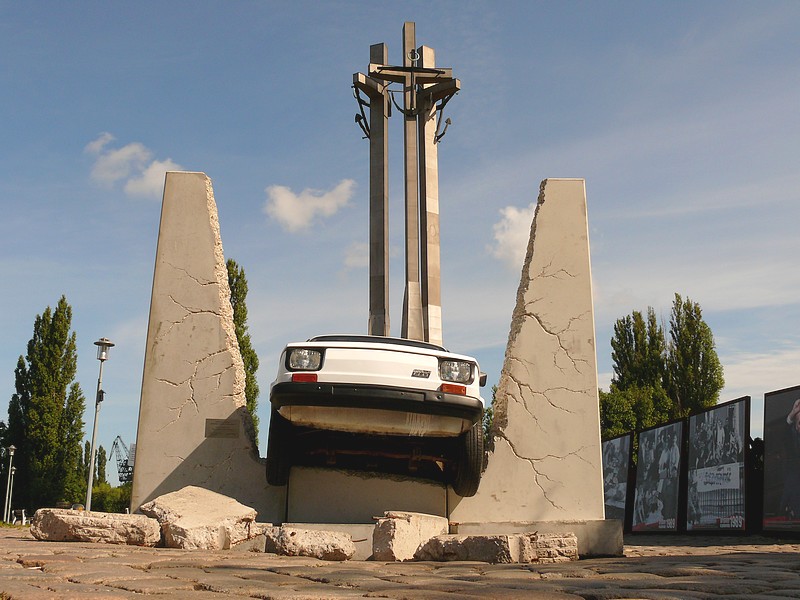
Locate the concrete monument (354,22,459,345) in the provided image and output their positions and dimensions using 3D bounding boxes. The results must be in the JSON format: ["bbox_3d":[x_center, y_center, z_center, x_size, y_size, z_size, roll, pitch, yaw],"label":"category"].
[{"bbox_3d":[0.459,-2.744,71.102,9.200,42.000,8.200,2,-15,-8],"label":"concrete monument"}]

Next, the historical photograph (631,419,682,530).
[{"bbox_3d":[5.227,3.626,17.204,0.120,2.160,2.490,9,-15,-4],"label":"historical photograph"}]

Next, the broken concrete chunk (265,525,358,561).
[{"bbox_3d":[-0.575,1.571,5.532,0.539,0.202,0.360,0,-15,0],"label":"broken concrete chunk"}]

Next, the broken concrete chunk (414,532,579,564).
[{"bbox_3d":[0.602,1.594,5.496,1.012,0.184,0.340,0,-15,0],"label":"broken concrete chunk"}]

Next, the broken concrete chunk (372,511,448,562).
[{"bbox_3d":[0.064,1.530,5.543,0.418,0.313,0.330,4,-15,-14],"label":"broken concrete chunk"}]

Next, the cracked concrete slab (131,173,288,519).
[{"bbox_3d":[-1.270,0.321,6.219,1.060,2.550,0.330,1,-15,-2],"label":"cracked concrete slab"}]

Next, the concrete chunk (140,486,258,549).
[{"bbox_3d":[-1.311,1.443,5.668,0.688,0.400,0.550,2,-15,-6],"label":"concrete chunk"}]

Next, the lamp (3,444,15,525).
[{"bbox_3d":[-22.903,10.746,50.024,0.500,4.410,0.500,6,-16,-23],"label":"lamp"}]

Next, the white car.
[{"bbox_3d":[-0.208,1.006,6.641,1.380,1.360,3.080,3,-25,-2],"label":"white car"}]

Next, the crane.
[{"bbox_3d":[-168.971,111.993,522.680,22.000,56.400,13.000,0,-15,0],"label":"crane"}]

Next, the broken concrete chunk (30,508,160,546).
[{"bbox_3d":[-2.129,1.607,6.037,0.806,0.249,0.360,3,-15,-11],"label":"broken concrete chunk"}]

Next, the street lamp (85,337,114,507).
[{"bbox_3d":[-7.008,3.076,19.676,0.480,4.500,0.480,0,-15,0],"label":"street lamp"}]

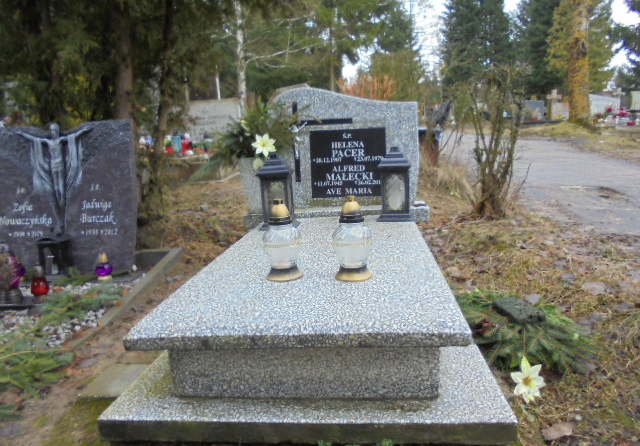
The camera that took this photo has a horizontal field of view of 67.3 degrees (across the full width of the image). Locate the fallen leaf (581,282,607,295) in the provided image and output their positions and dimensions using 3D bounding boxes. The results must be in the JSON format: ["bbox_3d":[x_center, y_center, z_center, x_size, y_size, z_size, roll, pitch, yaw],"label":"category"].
[{"bbox_3d":[1.081,0.248,1.900,0.088,0.023,0.079,-2,10,6],"label":"fallen leaf"}]

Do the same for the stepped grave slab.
[{"bbox_3d":[0.043,0.216,1.956,0.930,0.208,1.860,-2,10,6],"label":"stepped grave slab"}]

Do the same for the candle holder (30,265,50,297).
[{"bbox_3d":[-1.353,0.277,2.332,0.076,0.151,0.076,-2,10,6],"label":"candle holder"}]

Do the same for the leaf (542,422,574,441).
[{"bbox_3d":[0.543,0.467,1.095,0.065,0.021,0.051,-2,10,6],"label":"leaf"}]

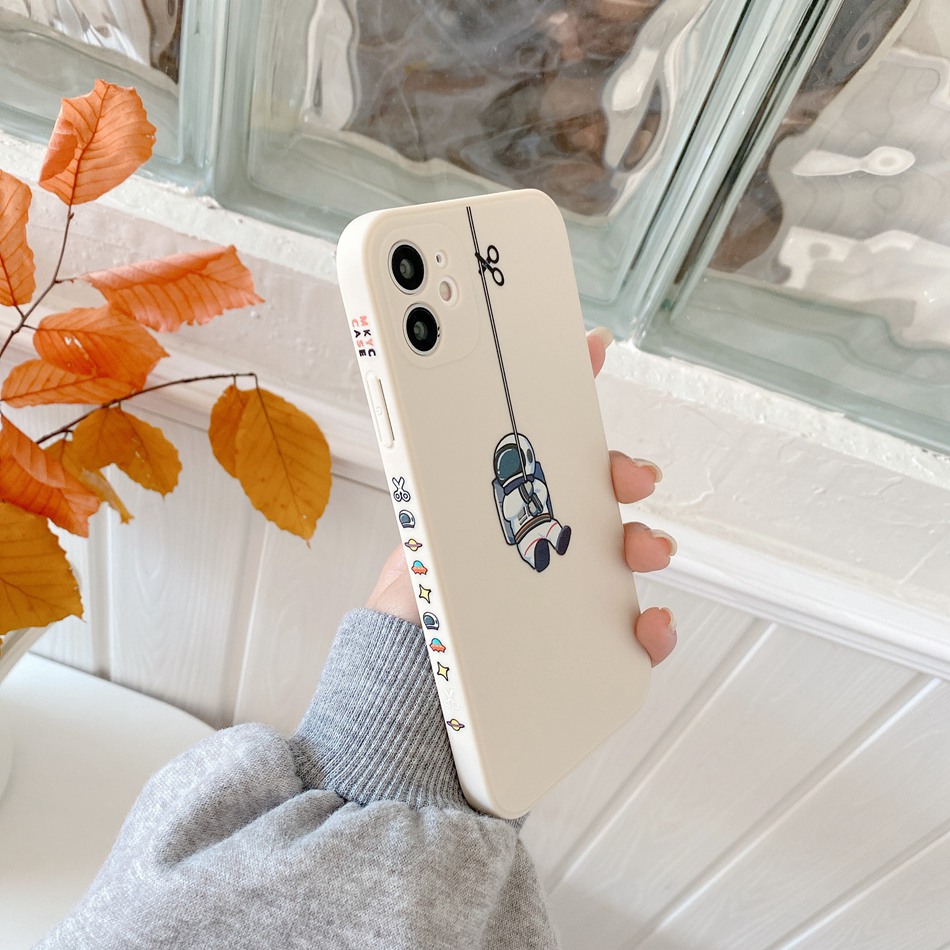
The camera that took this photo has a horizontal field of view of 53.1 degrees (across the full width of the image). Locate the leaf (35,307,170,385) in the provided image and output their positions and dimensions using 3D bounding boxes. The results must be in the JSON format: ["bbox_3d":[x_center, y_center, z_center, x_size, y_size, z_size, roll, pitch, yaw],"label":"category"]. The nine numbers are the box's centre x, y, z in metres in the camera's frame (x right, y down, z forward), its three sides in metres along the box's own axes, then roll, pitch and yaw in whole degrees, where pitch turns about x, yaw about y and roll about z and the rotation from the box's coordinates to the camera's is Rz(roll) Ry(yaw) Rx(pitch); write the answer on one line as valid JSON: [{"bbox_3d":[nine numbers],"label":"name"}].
[{"bbox_3d":[-0.130,-0.045,0.330,0.045,0.026,0.012,9,14,-17],"label":"leaf"}]

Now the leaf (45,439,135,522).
[{"bbox_3d":[-0.149,0.002,0.368,0.022,0.041,0.014,-27,20,-1],"label":"leaf"}]

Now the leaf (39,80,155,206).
[{"bbox_3d":[-0.118,-0.104,0.298,0.029,0.041,0.011,21,27,-18],"label":"leaf"}]

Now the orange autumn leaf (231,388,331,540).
[{"bbox_3d":[-0.072,-0.004,0.352,0.035,0.057,0.012,-10,17,0],"label":"orange autumn leaf"}]

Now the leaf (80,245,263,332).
[{"bbox_3d":[-0.103,-0.063,0.322,0.060,0.027,0.015,-2,19,-11],"label":"leaf"}]

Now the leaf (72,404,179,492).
[{"bbox_3d":[-0.132,-0.009,0.360,0.036,0.036,0.016,-17,20,-3],"label":"leaf"}]

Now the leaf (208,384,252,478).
[{"bbox_3d":[-0.086,-0.014,0.358,0.028,0.043,0.011,-7,19,-2],"label":"leaf"}]

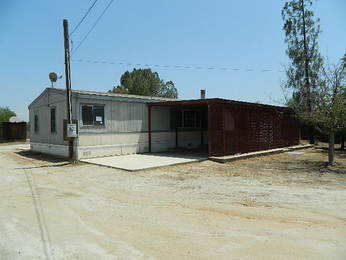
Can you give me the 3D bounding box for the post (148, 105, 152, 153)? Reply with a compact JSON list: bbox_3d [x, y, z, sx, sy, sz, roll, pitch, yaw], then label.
[{"bbox_3d":[-1.327,-0.088,14.750,0.150,2.830,0.150,-1,0,-43],"label":"post"}]

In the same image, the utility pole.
[{"bbox_3d":[-4.502,-1.679,10.837,0.250,6.210,0.250,-2,0,-43],"label":"utility pole"}]

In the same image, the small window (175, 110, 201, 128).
[{"bbox_3d":[0.973,-0.705,16.791,2.500,1.200,0.100,-1,0,-43],"label":"small window"}]

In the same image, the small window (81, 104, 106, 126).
[{"bbox_3d":[-3.878,-0.707,12.201,1.170,1.080,0.100,-1,0,-43],"label":"small window"}]

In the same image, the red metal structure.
[{"bbox_3d":[4.498,-0.121,17.443,11.600,2.850,4.600,-1,0,-43],"label":"red metal structure"}]

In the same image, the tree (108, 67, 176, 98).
[{"bbox_3d":[-3.884,-3.335,33.004,9.000,9.290,9.000,-1,0,-6],"label":"tree"}]

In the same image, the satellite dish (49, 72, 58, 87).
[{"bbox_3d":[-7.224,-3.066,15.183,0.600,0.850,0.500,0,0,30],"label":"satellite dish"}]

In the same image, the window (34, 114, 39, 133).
[{"bbox_3d":[-9.050,-0.425,16.599,0.100,1.200,0.820,-1,0,-43],"label":"window"}]

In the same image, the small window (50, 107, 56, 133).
[{"bbox_3d":[-6.787,-0.582,14.205,0.100,1.420,0.820,-1,0,-43],"label":"small window"}]

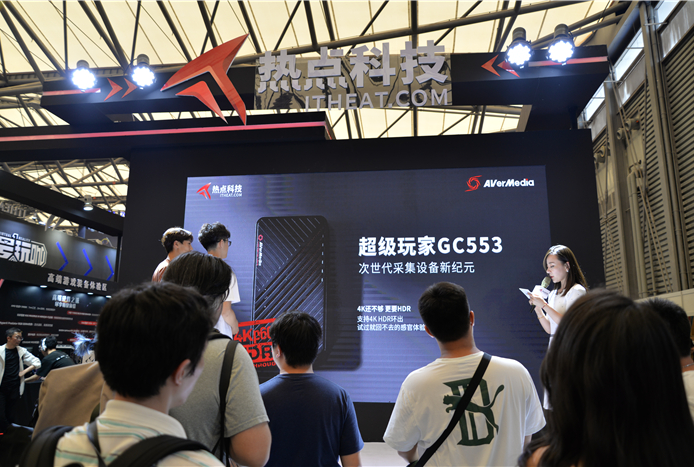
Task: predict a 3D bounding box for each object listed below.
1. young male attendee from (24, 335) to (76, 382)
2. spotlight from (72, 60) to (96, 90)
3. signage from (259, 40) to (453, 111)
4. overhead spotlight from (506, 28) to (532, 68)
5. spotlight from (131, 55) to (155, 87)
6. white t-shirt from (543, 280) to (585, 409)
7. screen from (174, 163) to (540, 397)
[{"bbox_3d":[-4.001,2.120,6.865,0.660,1.400,0.480,-4,-12,21],"label":"young male attendee"},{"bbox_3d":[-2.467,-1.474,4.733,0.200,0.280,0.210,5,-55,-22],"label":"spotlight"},{"bbox_3d":[0.040,-1.419,4.608,1.770,0.590,0.120,-1,-12,7],"label":"signage"},{"bbox_3d":[1.446,-1.555,4.251,0.200,0.280,0.210,-3,-55,17],"label":"overhead spotlight"},{"bbox_3d":[-1.877,-1.504,4.664,0.200,0.280,0.210,4,-55,-17],"label":"spotlight"},{"bbox_3d":[1.416,0.709,3.203,0.250,0.770,0.380,5,-12,-20],"label":"white t-shirt"},{"bbox_3d":[0.119,0.500,5.191,3.822,2.350,0.100,-1,-12,7],"label":"screen"}]

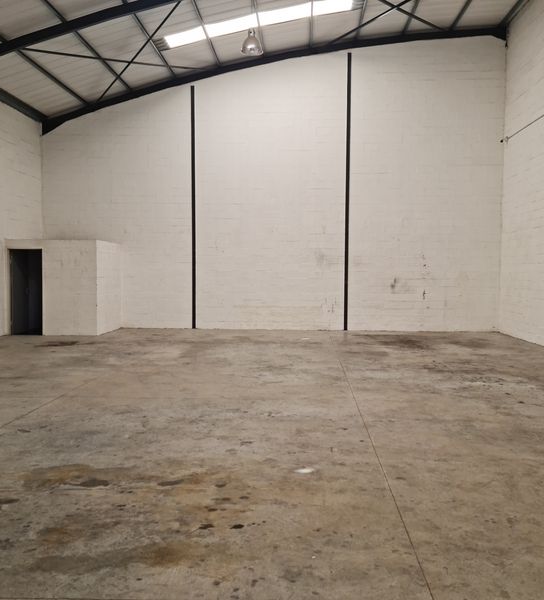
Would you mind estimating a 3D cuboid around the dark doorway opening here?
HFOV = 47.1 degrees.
[{"bbox_3d":[-5.776,-0.184,14.786,0.790,2.017,0.150,1,3,3],"label":"dark doorway opening"}]

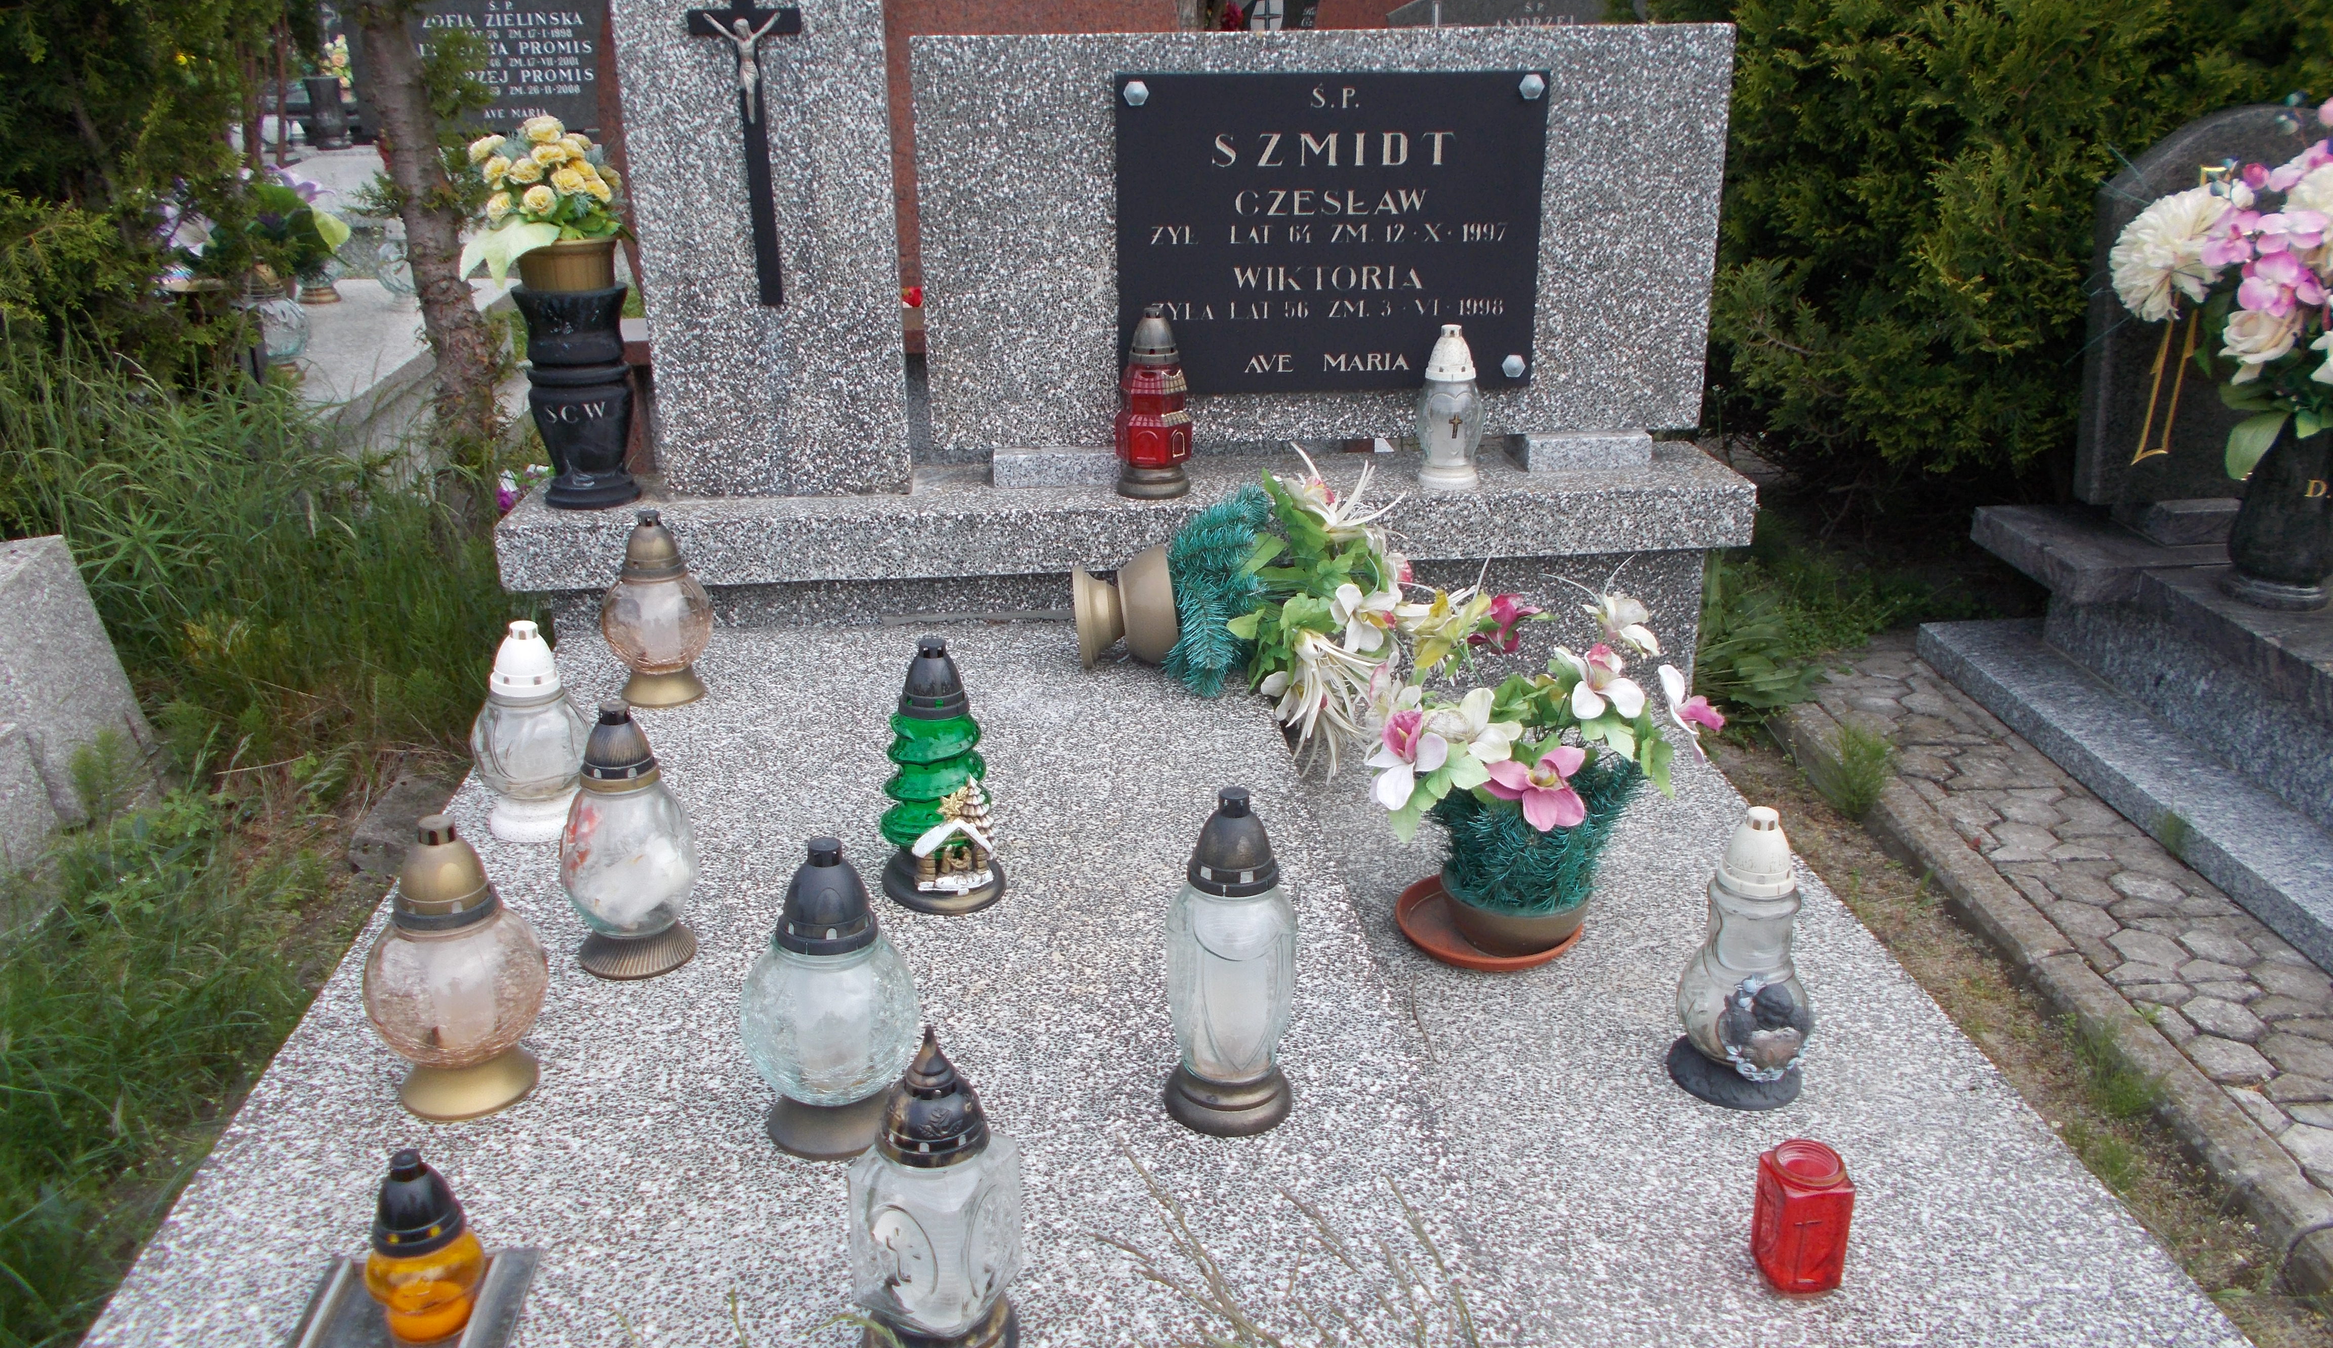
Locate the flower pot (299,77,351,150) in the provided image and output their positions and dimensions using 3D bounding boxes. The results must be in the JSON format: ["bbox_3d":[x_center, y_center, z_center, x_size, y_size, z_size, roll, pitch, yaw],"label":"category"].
[{"bbox_3d":[-3.648,-2.435,7.600,0.175,0.310,0.175,-6,21,-15],"label":"flower pot"}]

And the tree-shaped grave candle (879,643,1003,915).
[{"bbox_3d":[-0.260,0.107,1.976,0.141,0.303,0.136,-7,21,-19],"label":"tree-shaped grave candle"}]

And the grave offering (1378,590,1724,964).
[{"bbox_3d":[0.477,0.118,2.202,0.407,0.412,0.359,-2,20,-4],"label":"grave offering"}]

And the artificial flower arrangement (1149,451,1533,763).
[{"bbox_3d":[0.255,-0.097,2.541,0.533,0.427,0.388,-2,3,-4],"label":"artificial flower arrangement"}]

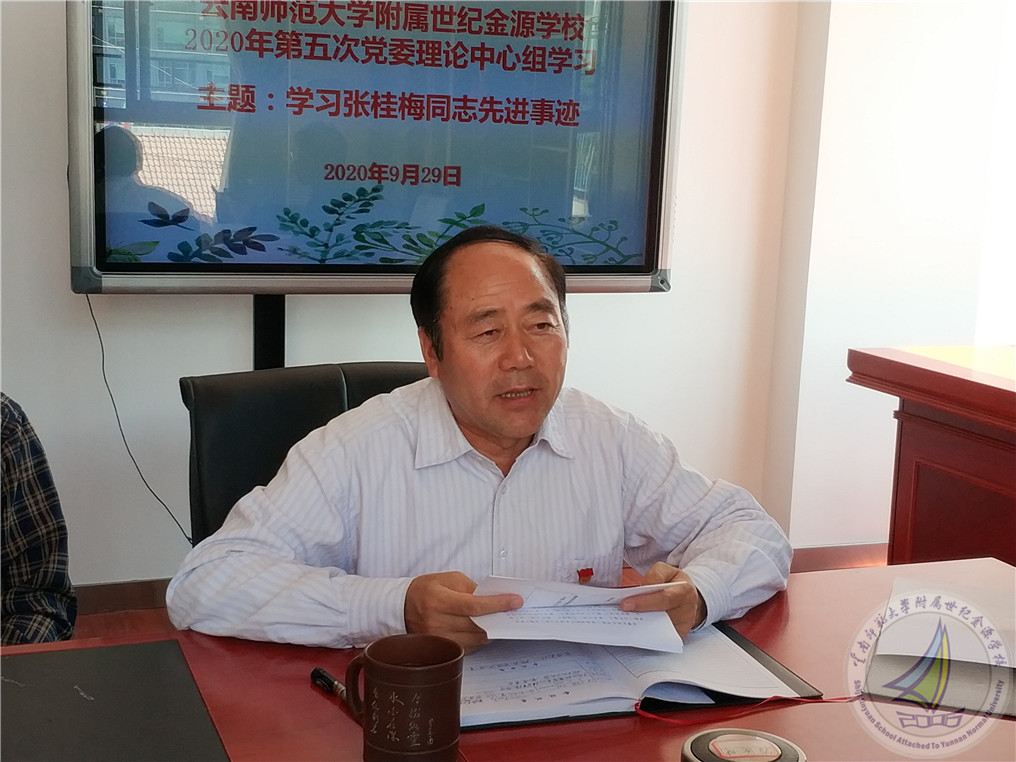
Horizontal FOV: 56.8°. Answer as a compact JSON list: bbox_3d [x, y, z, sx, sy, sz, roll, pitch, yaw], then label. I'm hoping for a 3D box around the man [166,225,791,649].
[{"bbox_3d":[-0.028,0.409,1.143,0.720,1.200,0.680,-1,8,-14],"label":"man"}]

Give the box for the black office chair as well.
[{"bbox_3d":[-0.160,0.496,1.306,0.600,0.980,0.620,-2,8,-20],"label":"black office chair"}]

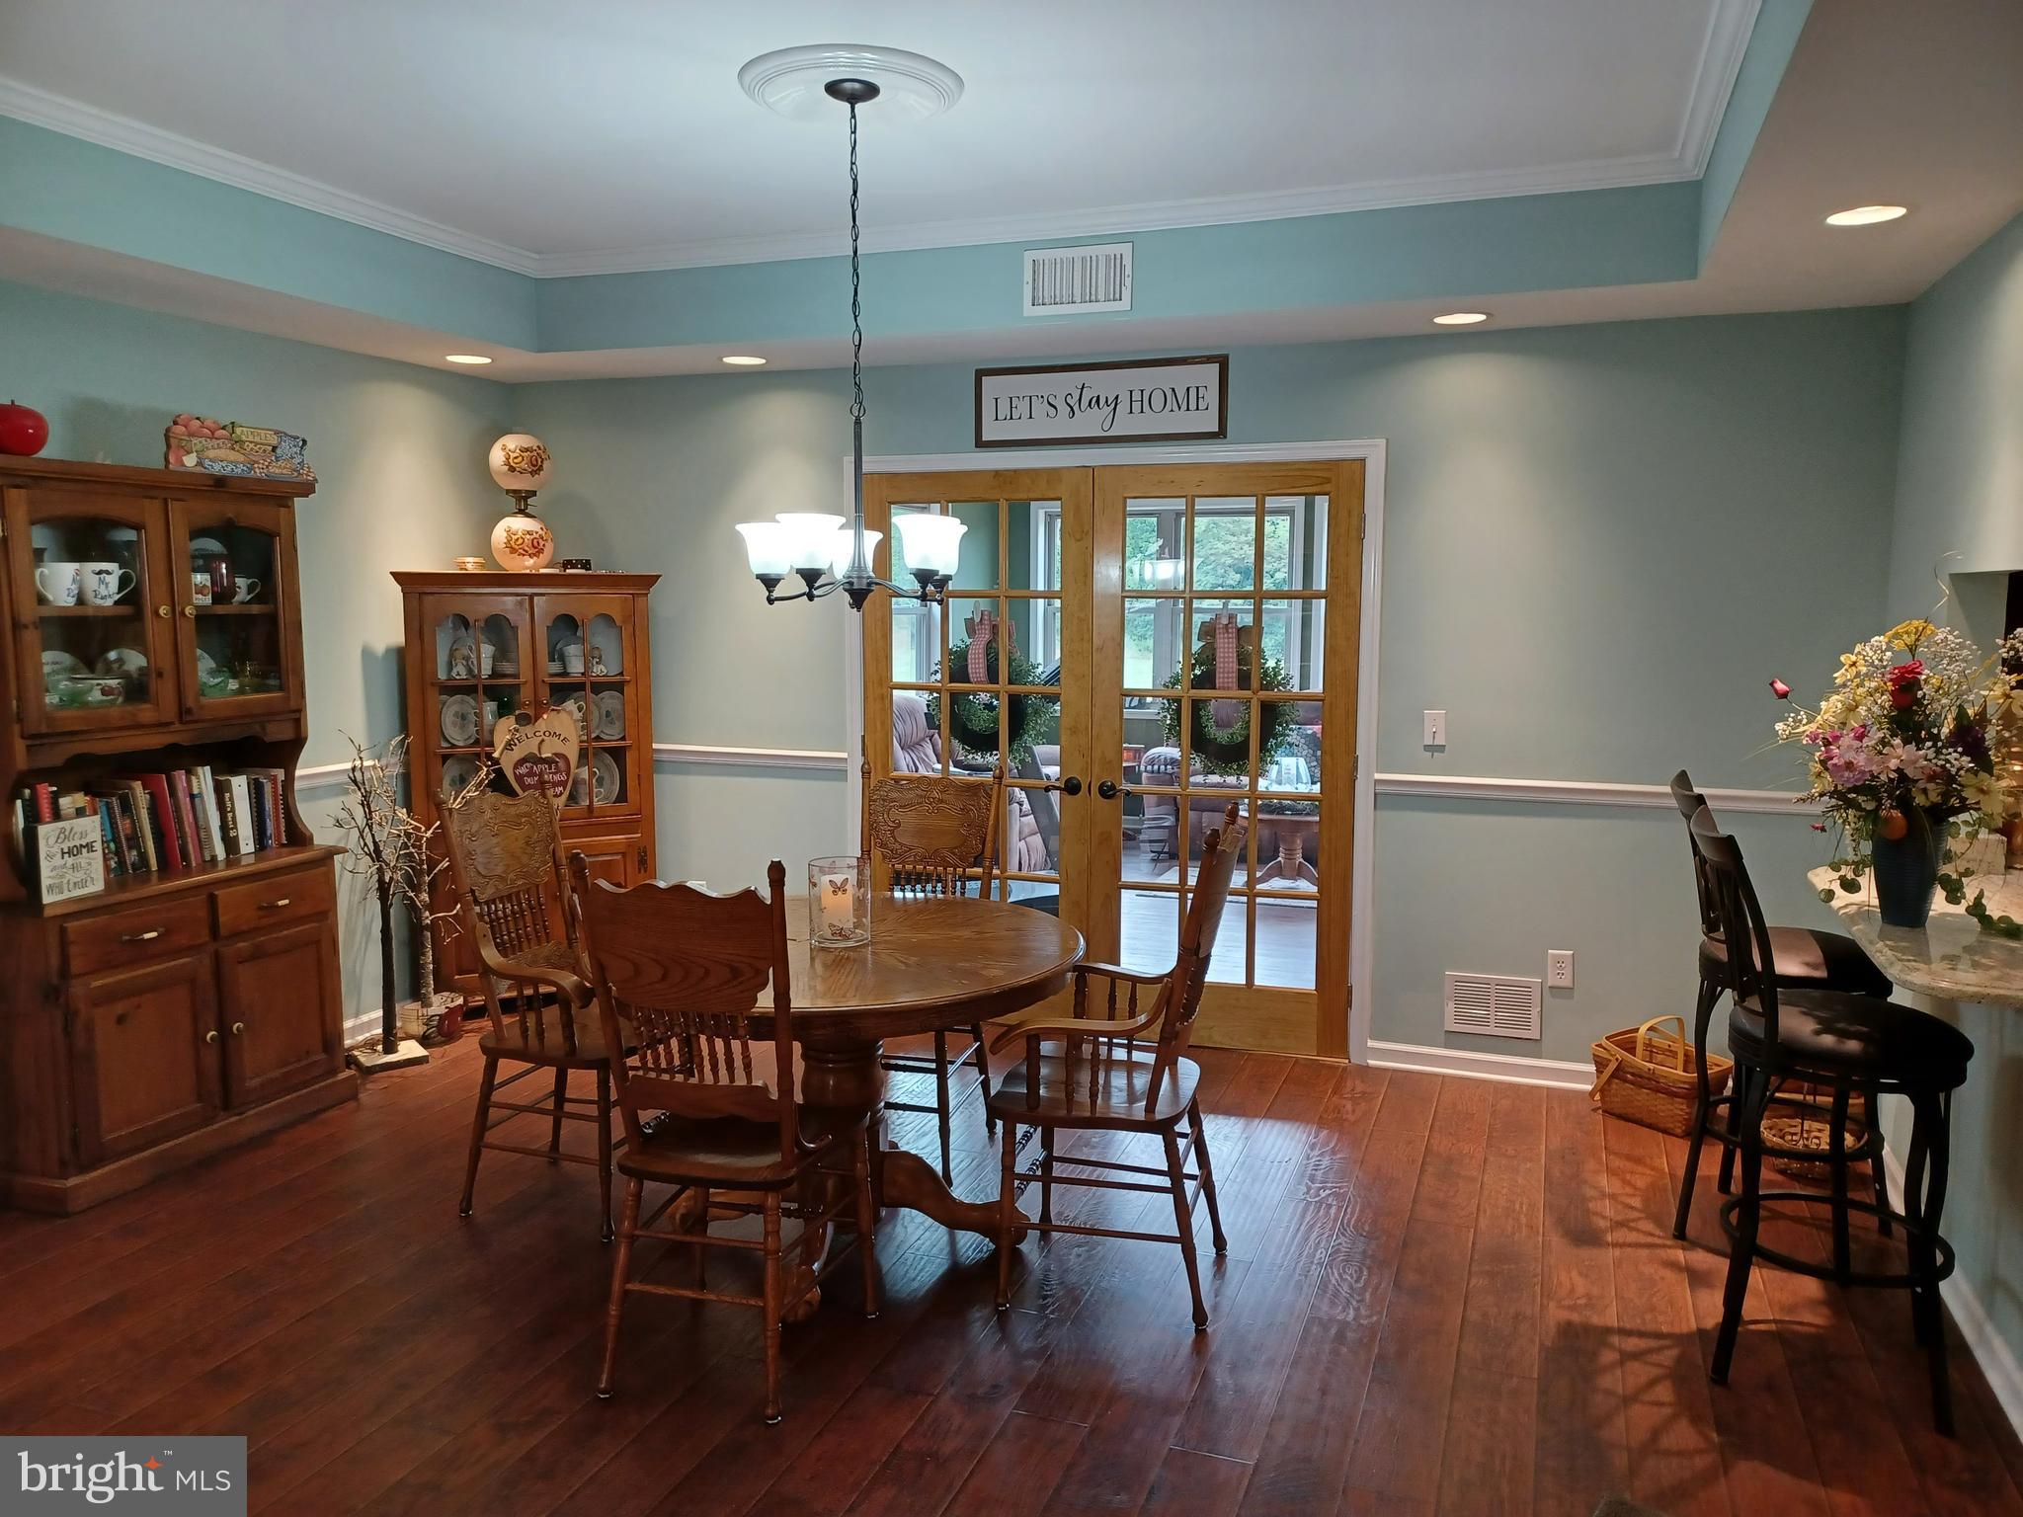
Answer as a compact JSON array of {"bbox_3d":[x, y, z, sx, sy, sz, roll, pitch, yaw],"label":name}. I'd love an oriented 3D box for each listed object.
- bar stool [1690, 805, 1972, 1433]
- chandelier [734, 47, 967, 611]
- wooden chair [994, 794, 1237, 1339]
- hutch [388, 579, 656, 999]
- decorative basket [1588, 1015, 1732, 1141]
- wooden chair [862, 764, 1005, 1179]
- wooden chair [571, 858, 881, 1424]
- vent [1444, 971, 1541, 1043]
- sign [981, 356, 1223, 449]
[{"bbox_3d":[1.686,0.699,3.036,0.540,1.150,0.470,3,7,22],"label":"bar stool"},{"bbox_3d":[-0.369,-0.957,3.437,0.570,1.215,0.570,0,6,0],"label":"chandelier"},{"bbox_3d":[0.254,0.668,3.388,0.560,1.120,0.560,2,7,14],"label":"wooden chair"},{"bbox_3d":[-1.896,0.113,5.798,0.970,1.670,0.520,-3,7,-24],"label":"hutch"},{"bbox_3d":[2.014,0.955,4.514,0.260,0.315,0.355,-3,7,-24],"label":"decorative basket"},{"bbox_3d":[-0.306,0.587,4.143,0.480,1.110,0.550,2,7,16],"label":"wooden chair"},{"bbox_3d":[-0.576,0.704,3.043,0.480,1.120,0.550,2,7,16],"label":"wooden chair"},{"bbox_3d":[1.600,0.827,4.854,0.306,0.204,0.020,3,7,20],"label":"vent"},{"bbox_3d":[0.296,-1.242,5.111,0.930,0.278,0.030,3,7,20],"label":"sign"}]

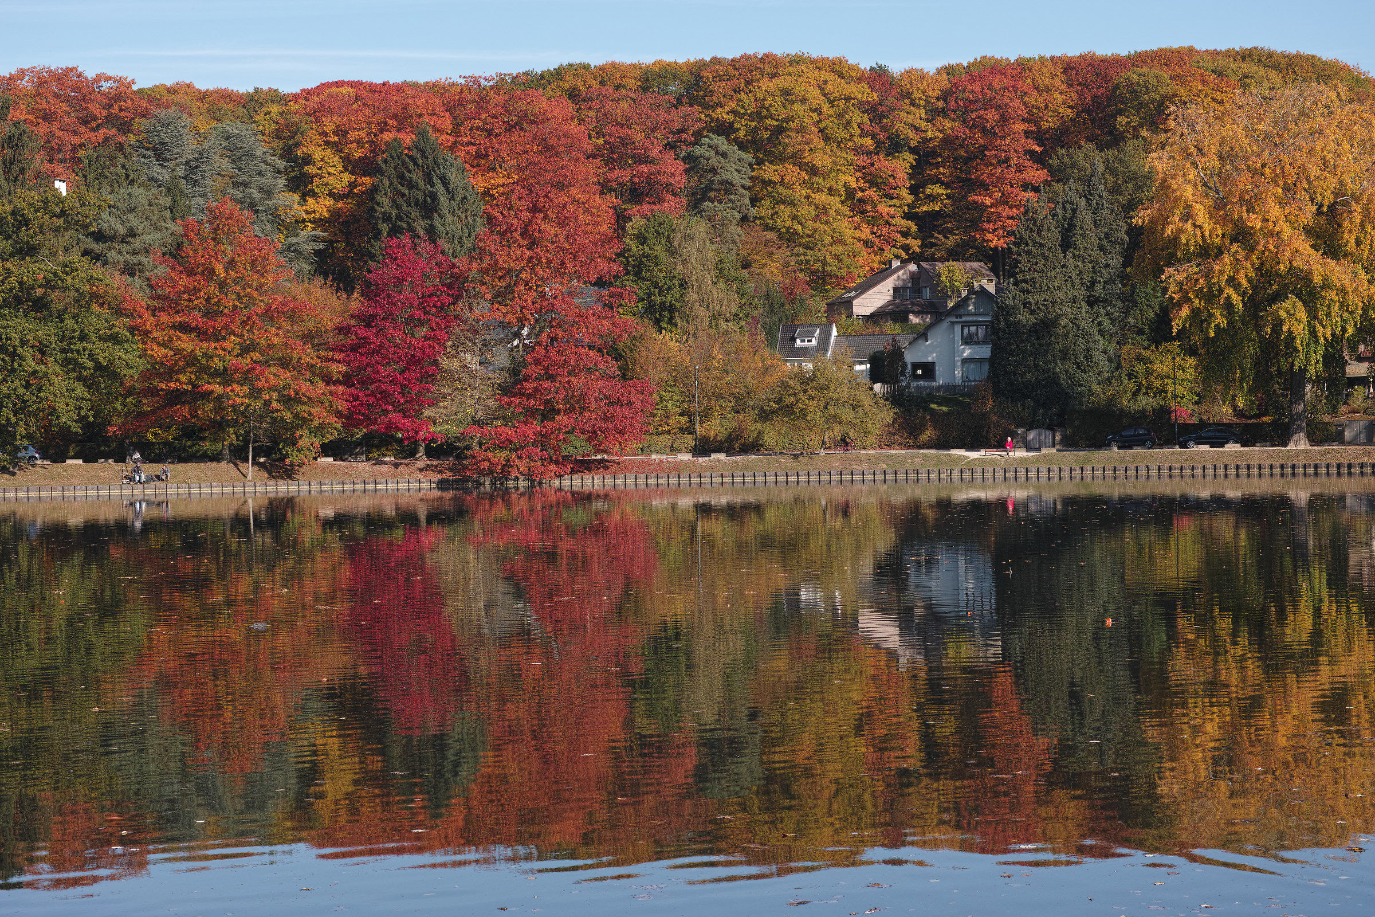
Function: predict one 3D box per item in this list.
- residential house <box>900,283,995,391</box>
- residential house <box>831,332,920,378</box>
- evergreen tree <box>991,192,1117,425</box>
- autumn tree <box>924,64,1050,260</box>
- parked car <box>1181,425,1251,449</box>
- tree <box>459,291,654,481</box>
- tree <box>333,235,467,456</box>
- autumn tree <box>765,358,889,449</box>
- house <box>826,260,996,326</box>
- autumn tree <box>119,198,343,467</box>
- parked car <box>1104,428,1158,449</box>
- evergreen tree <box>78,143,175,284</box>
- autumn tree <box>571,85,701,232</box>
[{"bbox_3d":[22.588,-10.298,242.000,8.720,8.630,10.000,-1,0,2],"label":"residential house"},{"bbox_3d":[15.883,-8.340,240.000,6.920,4.000,6.500,-1,0,10],"label":"residential house"},{"bbox_3d":[27.052,-10.870,212.000,9.240,17.330,9.000,-1,0,0],"label":"evergreen tree"},{"bbox_3d":[32.540,-30.980,311.000,13.370,23.690,12.500,-1,0,0],"label":"autumn tree"},{"bbox_3d":[34.606,-1.373,188.000,4.450,1.430,1.780,-1,0,1],"label":"parked car"},{"bbox_3d":[-8.085,-4.466,181.000,12.100,12.010,11.500,-1,0,0],"label":"tree"},{"bbox_3d":[-19.480,-7.590,194.500,8.940,15.180,8.600,-1,0,0],"label":"tree"},{"bbox_3d":[9.600,-3.600,194.000,8.340,6.480,7.800,-1,0,0],"label":"autumn tree"},{"bbox_3d":[23.275,-16.633,292.000,15.780,6.530,9.500,-1,0,-21],"label":"house"},{"bbox_3d":[-28.822,-7.780,182.500,14.090,17.040,13.500,-1,0,0],"label":"autumn tree"},{"bbox_3d":[29.600,-1.360,191.000,3.500,1.460,1.630,-1,0,14],"label":"parked car"},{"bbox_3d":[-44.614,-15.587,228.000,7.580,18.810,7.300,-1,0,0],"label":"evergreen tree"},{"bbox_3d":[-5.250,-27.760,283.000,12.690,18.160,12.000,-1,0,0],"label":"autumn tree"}]

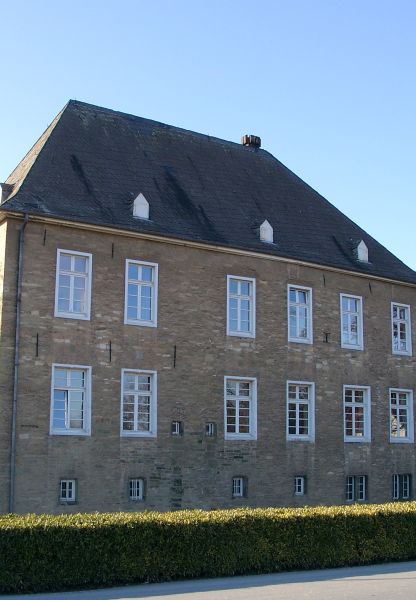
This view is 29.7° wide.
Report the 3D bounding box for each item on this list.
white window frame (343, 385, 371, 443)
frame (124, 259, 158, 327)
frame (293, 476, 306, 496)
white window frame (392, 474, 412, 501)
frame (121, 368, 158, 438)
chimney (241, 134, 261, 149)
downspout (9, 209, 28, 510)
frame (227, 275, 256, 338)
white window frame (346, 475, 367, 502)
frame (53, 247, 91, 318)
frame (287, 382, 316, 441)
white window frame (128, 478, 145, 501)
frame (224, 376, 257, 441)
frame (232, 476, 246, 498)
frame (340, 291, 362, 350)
[{"bbox_3d":[5.649,4.340,29.893,1.420,2.132,0.190,8,-14,-33],"label":"white window frame"},{"bbox_3d":[-2.156,-0.192,25.277,1.178,2.116,0.200,8,-13,-32],"label":"frame"},{"bbox_3d":[3.181,6.539,27.564,0.560,0.668,0.120,8,-13,-32],"label":"frame"},{"bbox_3d":[7.870,7.594,31.928,0.930,0.980,0.170,8,-13,-32],"label":"white window frame"},{"bbox_3d":[-2.180,3.243,24.617,1.262,2.087,0.200,8,-13,-32],"label":"frame"},{"bbox_3d":[2.038,-7.184,35.208,0.660,0.490,0.600,8,-13,-32],"label":"chimney"},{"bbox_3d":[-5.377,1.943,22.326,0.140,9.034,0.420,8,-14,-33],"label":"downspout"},{"bbox_3d":[1.137,0.252,27.333,1.204,2.123,0.200,8,-13,-32],"label":"frame"},{"bbox_3d":[5.433,6.937,28.952,0.989,0.937,0.120,8,-13,-32],"label":"white window frame"},{"bbox_3d":[-4.325,-0.477,25.227,1.213,2.200,0.170,8,-13,-32],"label":"frame"},{"bbox_3d":[3.458,4.199,29.572,1.356,2.192,0.200,8,-13,-32],"label":"frame"},{"bbox_3d":[-2.300,6.129,25.424,0.550,0.670,0.150,8,-13,-32],"label":"white window frame"},{"bbox_3d":[1.092,3.717,26.861,1.368,2.124,0.190,8,-14,-33],"label":"frame"},{"bbox_3d":[1.082,6.569,27.599,0.500,0.670,0.150,8,-13,-32],"label":"frame"},{"bbox_3d":[5.548,0.868,30.530,1.169,2.137,0.190,8,-14,-33],"label":"frame"}]

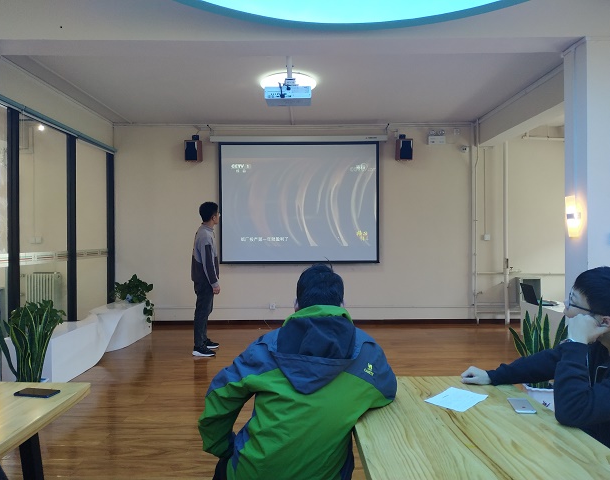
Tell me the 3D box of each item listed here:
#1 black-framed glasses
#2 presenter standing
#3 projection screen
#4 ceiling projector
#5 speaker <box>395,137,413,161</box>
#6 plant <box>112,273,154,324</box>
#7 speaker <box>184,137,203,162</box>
[{"bbox_3d":[1.025,0.230,1.600,0.145,0.055,0.145,-2,11,38],"label":"black-framed glasses"},{"bbox_3d":[-1.160,0.440,5.230,0.360,1.790,0.500,0,0,-12],"label":"presenter standing"},{"bbox_3d":[-0.086,-0.580,6.920,2.490,1.880,0.050,0,0,0],"label":"projection screen"},{"bbox_3d":[-0.168,-1.425,4.400,0.430,0.130,0.290,0,0,0],"label":"ceiling projector"},{"bbox_3d":[1.530,-1.380,6.780,0.200,0.340,0.250,0,9,0],"label":"speaker"},{"bbox_3d":[-2.460,0.845,6.400,0.560,0.640,0.470,0,0,0],"label":"plant"},{"bbox_3d":[-1.700,-1.370,6.780,0.200,0.340,0.250,0,9,0],"label":"speaker"}]

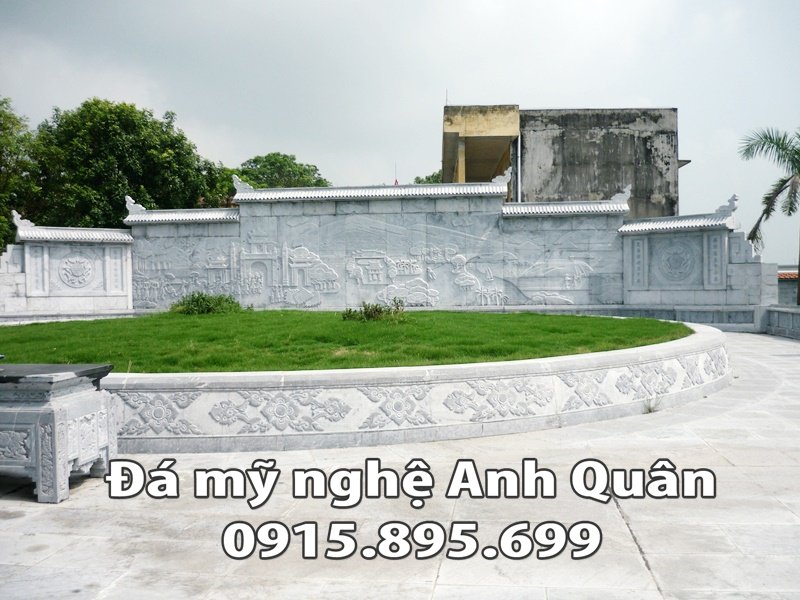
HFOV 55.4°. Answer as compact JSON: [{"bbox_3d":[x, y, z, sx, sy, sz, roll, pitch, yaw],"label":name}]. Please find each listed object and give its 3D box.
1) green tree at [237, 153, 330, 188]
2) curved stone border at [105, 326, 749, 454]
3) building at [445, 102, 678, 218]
[{"bbox_3d":[-6.393,-3.867,41.897,6.200,8.430,6.200,-1,2,0],"label":"green tree"},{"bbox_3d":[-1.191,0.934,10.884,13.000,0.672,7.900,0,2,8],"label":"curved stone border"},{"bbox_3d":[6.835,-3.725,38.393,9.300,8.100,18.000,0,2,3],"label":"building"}]

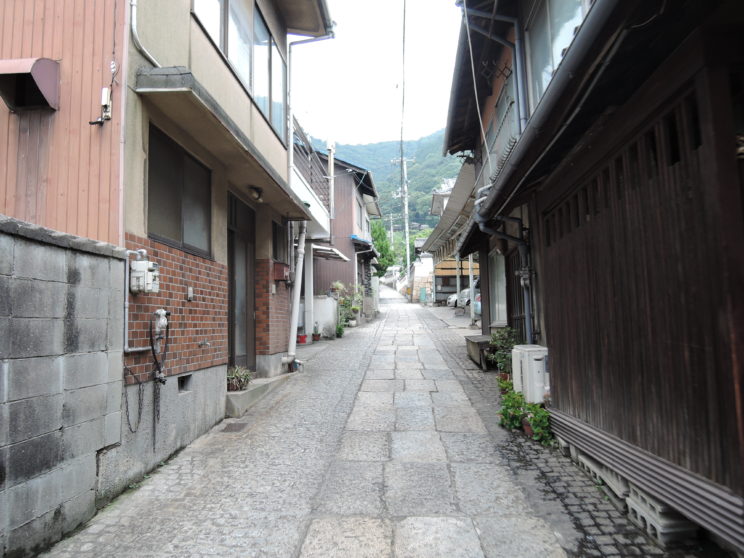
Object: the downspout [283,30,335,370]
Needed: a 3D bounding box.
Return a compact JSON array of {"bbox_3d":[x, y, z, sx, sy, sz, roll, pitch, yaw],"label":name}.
[{"bbox_3d":[-1.021,-1.338,8.424,0.860,5.580,0.280,-1,-5,4],"label":"downspout"}]

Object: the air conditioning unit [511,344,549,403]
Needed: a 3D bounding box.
[{"bbox_3d":[1.795,1.055,5.782,0.270,0.550,0.750,-2,-5,6],"label":"air conditioning unit"}]

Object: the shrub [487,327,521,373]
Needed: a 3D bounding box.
[{"bbox_3d":[1.836,1.031,6.979,0.460,0.740,0.470,-1,-5,4],"label":"shrub"}]

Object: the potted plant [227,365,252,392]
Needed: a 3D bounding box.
[{"bbox_3d":[-1.498,1.108,5.754,0.300,0.260,0.310,-1,-5,4],"label":"potted plant"}]

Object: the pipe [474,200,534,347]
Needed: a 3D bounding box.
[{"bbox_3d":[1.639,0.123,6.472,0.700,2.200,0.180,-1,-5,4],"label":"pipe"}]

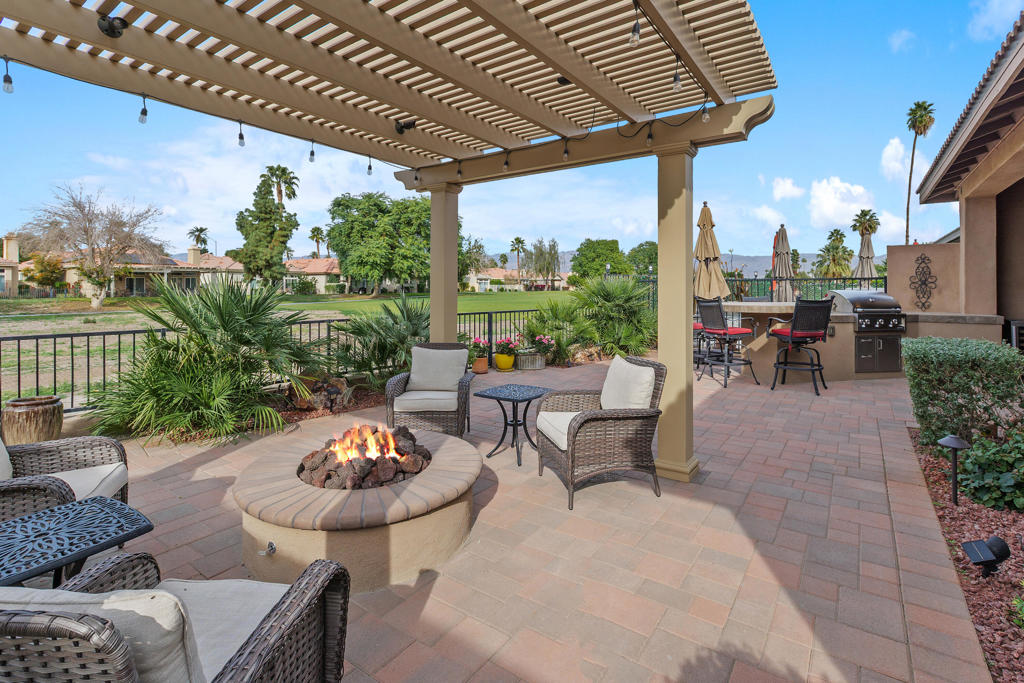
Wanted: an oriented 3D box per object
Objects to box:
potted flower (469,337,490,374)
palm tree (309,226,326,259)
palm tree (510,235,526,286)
[{"bbox_3d":[-0.470,0.189,6.800,0.320,0.560,0.320,0,4,0],"label":"potted flower"},{"bbox_3d":[-40.601,-17.535,95.000,3.600,13.000,3.600,0,5,0],"label":"palm tree"},{"bbox_3d":[1.257,-14.889,88.000,3.000,10.600,3.000,0,4,0],"label":"palm tree"}]

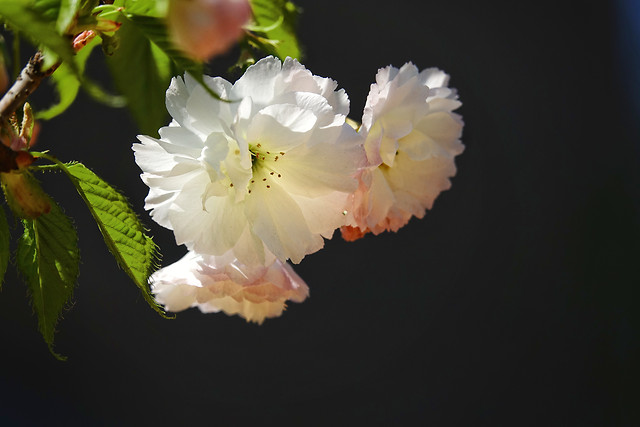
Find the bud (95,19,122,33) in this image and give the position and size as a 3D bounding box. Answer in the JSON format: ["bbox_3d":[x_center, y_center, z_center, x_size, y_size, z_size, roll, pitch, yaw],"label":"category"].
[{"bbox_3d":[-0.042,-0.037,1.460,0.005,0.003,0.003,6,0,12],"label":"bud"}]

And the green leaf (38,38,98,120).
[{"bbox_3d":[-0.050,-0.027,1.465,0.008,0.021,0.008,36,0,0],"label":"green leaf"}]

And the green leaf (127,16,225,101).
[{"bbox_3d":[-0.029,-0.031,1.450,0.026,0.009,0.007,41,0,0],"label":"green leaf"}]

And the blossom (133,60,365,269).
[{"bbox_3d":[-0.014,-0.010,1.450,0.045,0.041,0.027,0,0,-9],"label":"blossom"}]

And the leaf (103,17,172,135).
[{"bbox_3d":[-0.037,-0.028,1.470,0.013,0.023,0.007,-12,0,0],"label":"leaf"}]

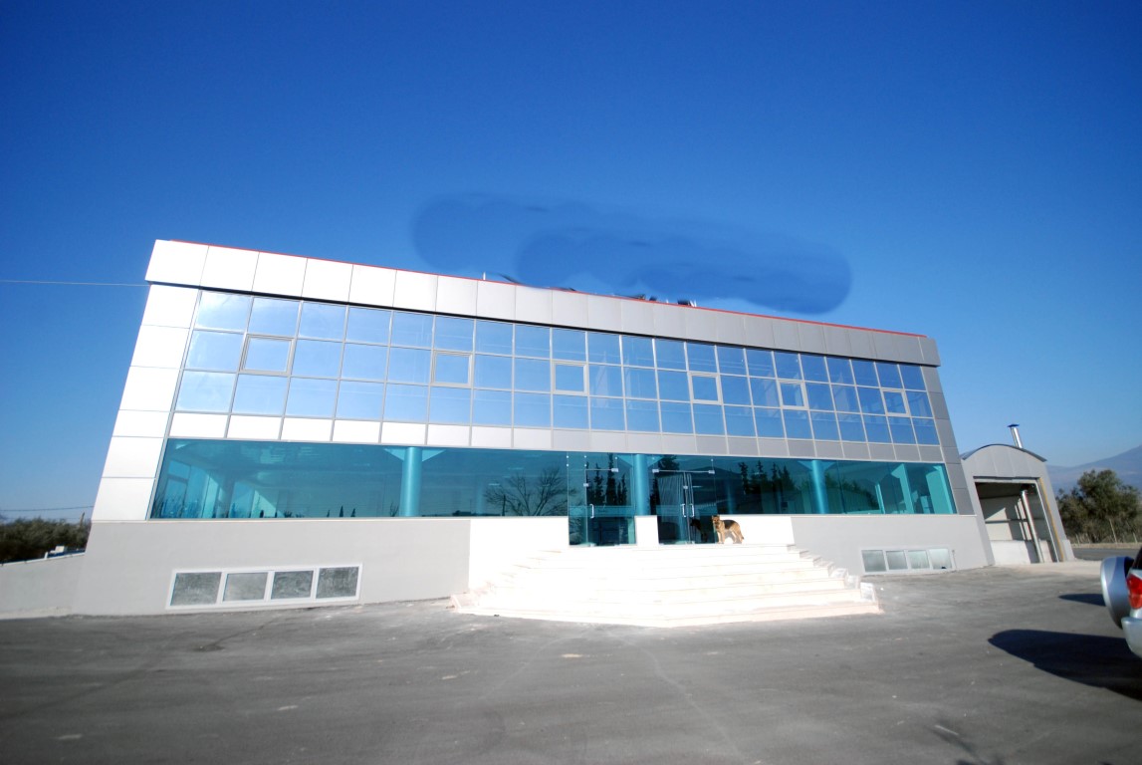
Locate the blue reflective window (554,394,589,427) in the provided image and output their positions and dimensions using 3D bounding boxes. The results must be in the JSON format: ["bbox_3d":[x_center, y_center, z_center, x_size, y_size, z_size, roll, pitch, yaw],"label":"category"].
[{"bbox_3d":[0.010,0.914,14.555,1.131,1.033,0.080,4,-18,-16],"label":"blue reflective window"}]

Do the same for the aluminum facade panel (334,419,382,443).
[{"bbox_3d":[-5.550,1.289,12.363,1.114,0.558,0.060,4,-18,-16],"label":"aluminum facade panel"}]

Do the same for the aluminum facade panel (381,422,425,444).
[{"bbox_3d":[-4.779,1.476,13.658,1.212,0.609,0.080,4,-18,-16],"label":"aluminum facade panel"}]

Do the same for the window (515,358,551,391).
[{"bbox_3d":[-1.150,-0.209,14.561,1.131,1.031,0.080,4,-18,-16],"label":"window"}]

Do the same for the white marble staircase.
[{"bbox_3d":[2.937,4.426,11.070,10.649,1.125,5.301,4,-18,-16],"label":"white marble staircase"}]

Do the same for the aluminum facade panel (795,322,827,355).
[{"bbox_3d":[9.602,-1.775,18.894,1.238,1.225,0.080,4,-18,-16],"label":"aluminum facade panel"}]

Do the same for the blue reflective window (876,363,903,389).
[{"bbox_3d":[12.540,-0.261,18.768,1.130,1.041,0.080,4,-18,-16],"label":"blue reflective window"}]

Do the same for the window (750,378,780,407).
[{"bbox_3d":[6.851,0.364,16.809,1.142,1.051,0.080,4,-18,-16],"label":"window"}]

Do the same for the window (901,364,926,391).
[{"bbox_3d":[13.792,-0.190,19.272,1.116,1.044,0.080,4,-19,-16],"label":"window"}]

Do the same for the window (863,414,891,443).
[{"bbox_3d":[11.527,1.756,17.912,1.128,1.038,0.080,4,-18,-16],"label":"window"}]

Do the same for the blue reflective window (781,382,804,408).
[{"bbox_3d":[8.053,0.451,17.297,1.056,0.972,0.080,4,-19,-16],"label":"blue reflective window"}]

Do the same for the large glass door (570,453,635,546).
[{"bbox_3d":[0.917,3.423,14.112,2.028,2.688,0.080,4,-18,-16],"label":"large glass door"}]

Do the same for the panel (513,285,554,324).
[{"bbox_3d":[-1.153,-2.457,15.224,1.188,1.188,0.100,4,-18,-16],"label":"panel"}]

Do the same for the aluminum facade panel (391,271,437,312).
[{"bbox_3d":[-4.608,-2.707,14.243,1.188,1.188,0.100,4,-18,-16],"label":"aluminum facade panel"}]

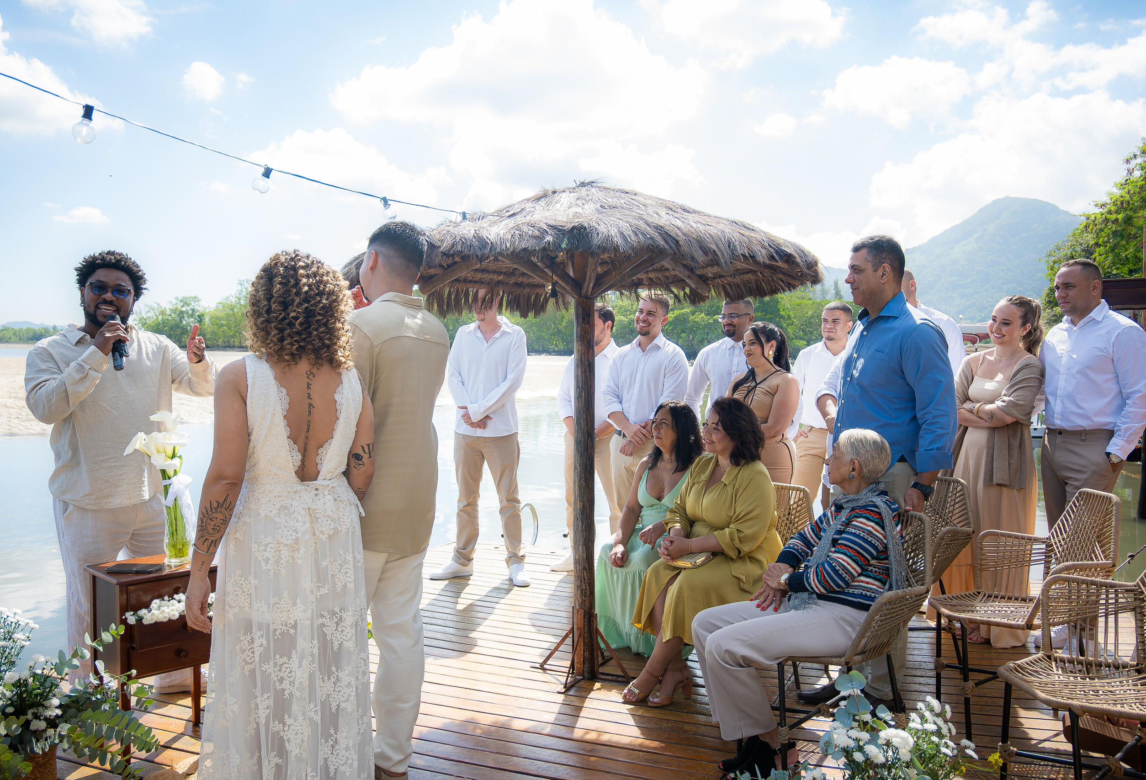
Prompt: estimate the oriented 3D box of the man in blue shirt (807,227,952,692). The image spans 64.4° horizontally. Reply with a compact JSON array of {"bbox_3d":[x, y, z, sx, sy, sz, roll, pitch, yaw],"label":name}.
[{"bbox_3d":[1.135,0.311,3.447,0.420,1.790,0.530,-1,3,-23],"label":"man in blue shirt"}]

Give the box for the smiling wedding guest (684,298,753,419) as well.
[{"bbox_3d":[0.970,0.254,5.637,0.540,1.710,0.320,1,3,16],"label":"smiling wedding guest"}]

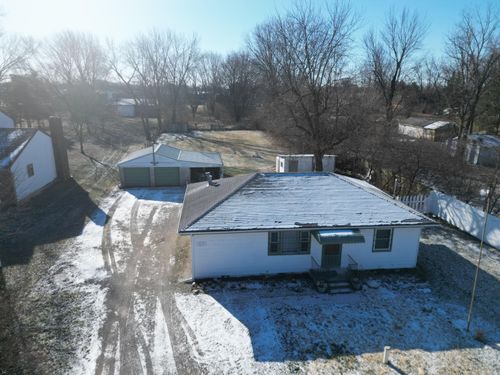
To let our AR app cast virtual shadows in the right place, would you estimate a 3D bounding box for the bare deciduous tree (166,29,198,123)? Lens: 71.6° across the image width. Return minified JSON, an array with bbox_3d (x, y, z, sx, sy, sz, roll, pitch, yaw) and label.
[{"bbox_3d":[-18.687,-30.111,96.991,8.840,24.470,8.390,-1,16,-7],"label":"bare deciduous tree"}]

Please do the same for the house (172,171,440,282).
[{"bbox_3d":[2.689,1.471,21.536,13.270,4.850,8.670,-1,16,-7],"label":"house"}]

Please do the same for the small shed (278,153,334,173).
[{"bbox_3d":[6.352,-2.549,40.127,5.830,2.650,3.800,-1,16,-7],"label":"small shed"}]

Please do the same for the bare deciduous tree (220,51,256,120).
[{"bbox_3d":[-3.484,-30.178,104.593,10.720,20.860,10.190,-1,16,-7],"label":"bare deciduous tree"}]

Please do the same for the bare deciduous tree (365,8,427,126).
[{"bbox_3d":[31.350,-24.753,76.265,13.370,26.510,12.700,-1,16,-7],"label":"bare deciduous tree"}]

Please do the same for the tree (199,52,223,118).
[{"bbox_3d":[-12.931,-33.185,114.287,7.820,21.200,7.430,-1,16,-7],"label":"tree"}]

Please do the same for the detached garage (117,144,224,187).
[{"bbox_3d":[-8.326,-2.638,38.097,10.610,3.570,6.320,-1,16,-7],"label":"detached garage"}]

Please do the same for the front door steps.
[{"bbox_3d":[4.410,4.779,17.863,2.350,0.500,1.650,-1,16,-7],"label":"front door steps"}]

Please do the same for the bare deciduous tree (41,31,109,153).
[{"bbox_3d":[-25.535,-13.875,51.609,9.890,17.510,9.390,-1,16,-7],"label":"bare deciduous tree"}]

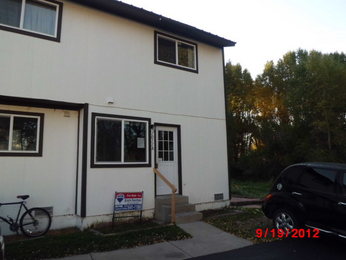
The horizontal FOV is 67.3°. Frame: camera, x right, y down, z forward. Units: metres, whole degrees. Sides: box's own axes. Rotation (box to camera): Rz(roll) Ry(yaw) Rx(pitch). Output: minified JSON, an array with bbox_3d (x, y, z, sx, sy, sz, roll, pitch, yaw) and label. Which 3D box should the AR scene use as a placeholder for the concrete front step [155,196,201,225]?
[{"bbox_3d":[0.081,2.110,7.025,0.760,0.557,1.400,4,-9,-32],"label":"concrete front step"}]

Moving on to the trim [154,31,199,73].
[{"bbox_3d":[0.143,-2.527,8.615,1.712,1.083,0.100,4,-9,-32],"label":"trim"}]

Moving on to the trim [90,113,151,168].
[{"bbox_3d":[-1.380,0.320,7.214,1.763,1.442,0.100,4,-9,-32],"label":"trim"}]

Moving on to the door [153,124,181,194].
[{"bbox_3d":[-0.147,0.887,7.938,0.964,2.137,0.120,4,-9,-32],"label":"door"}]

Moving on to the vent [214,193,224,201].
[{"bbox_3d":[1.553,2.273,8.788,0.401,0.204,0.060,4,-9,-32],"label":"vent"}]

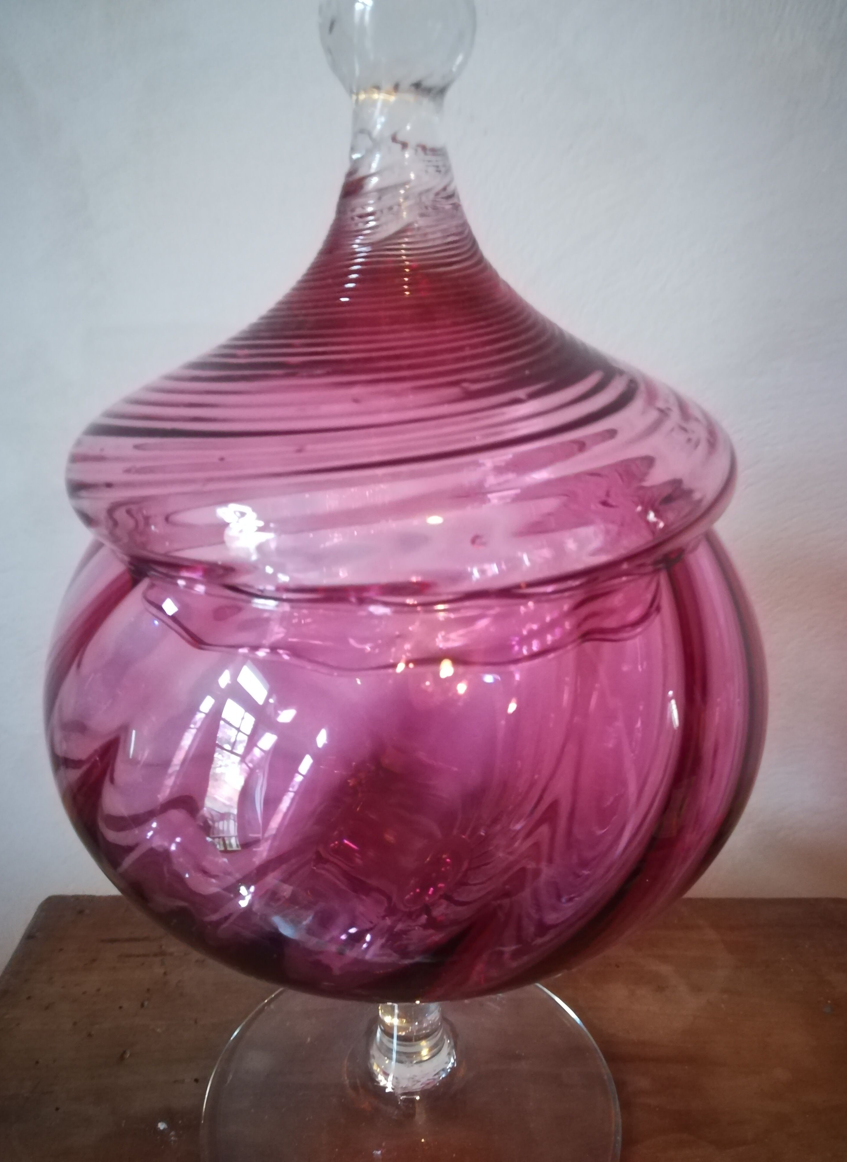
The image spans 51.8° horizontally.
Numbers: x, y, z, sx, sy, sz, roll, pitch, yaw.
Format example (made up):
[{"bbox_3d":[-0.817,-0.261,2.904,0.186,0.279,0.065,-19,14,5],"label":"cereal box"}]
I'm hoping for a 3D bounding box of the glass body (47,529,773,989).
[{"bbox_3d":[-0.004,0.035,0.238,0.180,0.121,0.180,0,21,0],"label":"glass body"}]

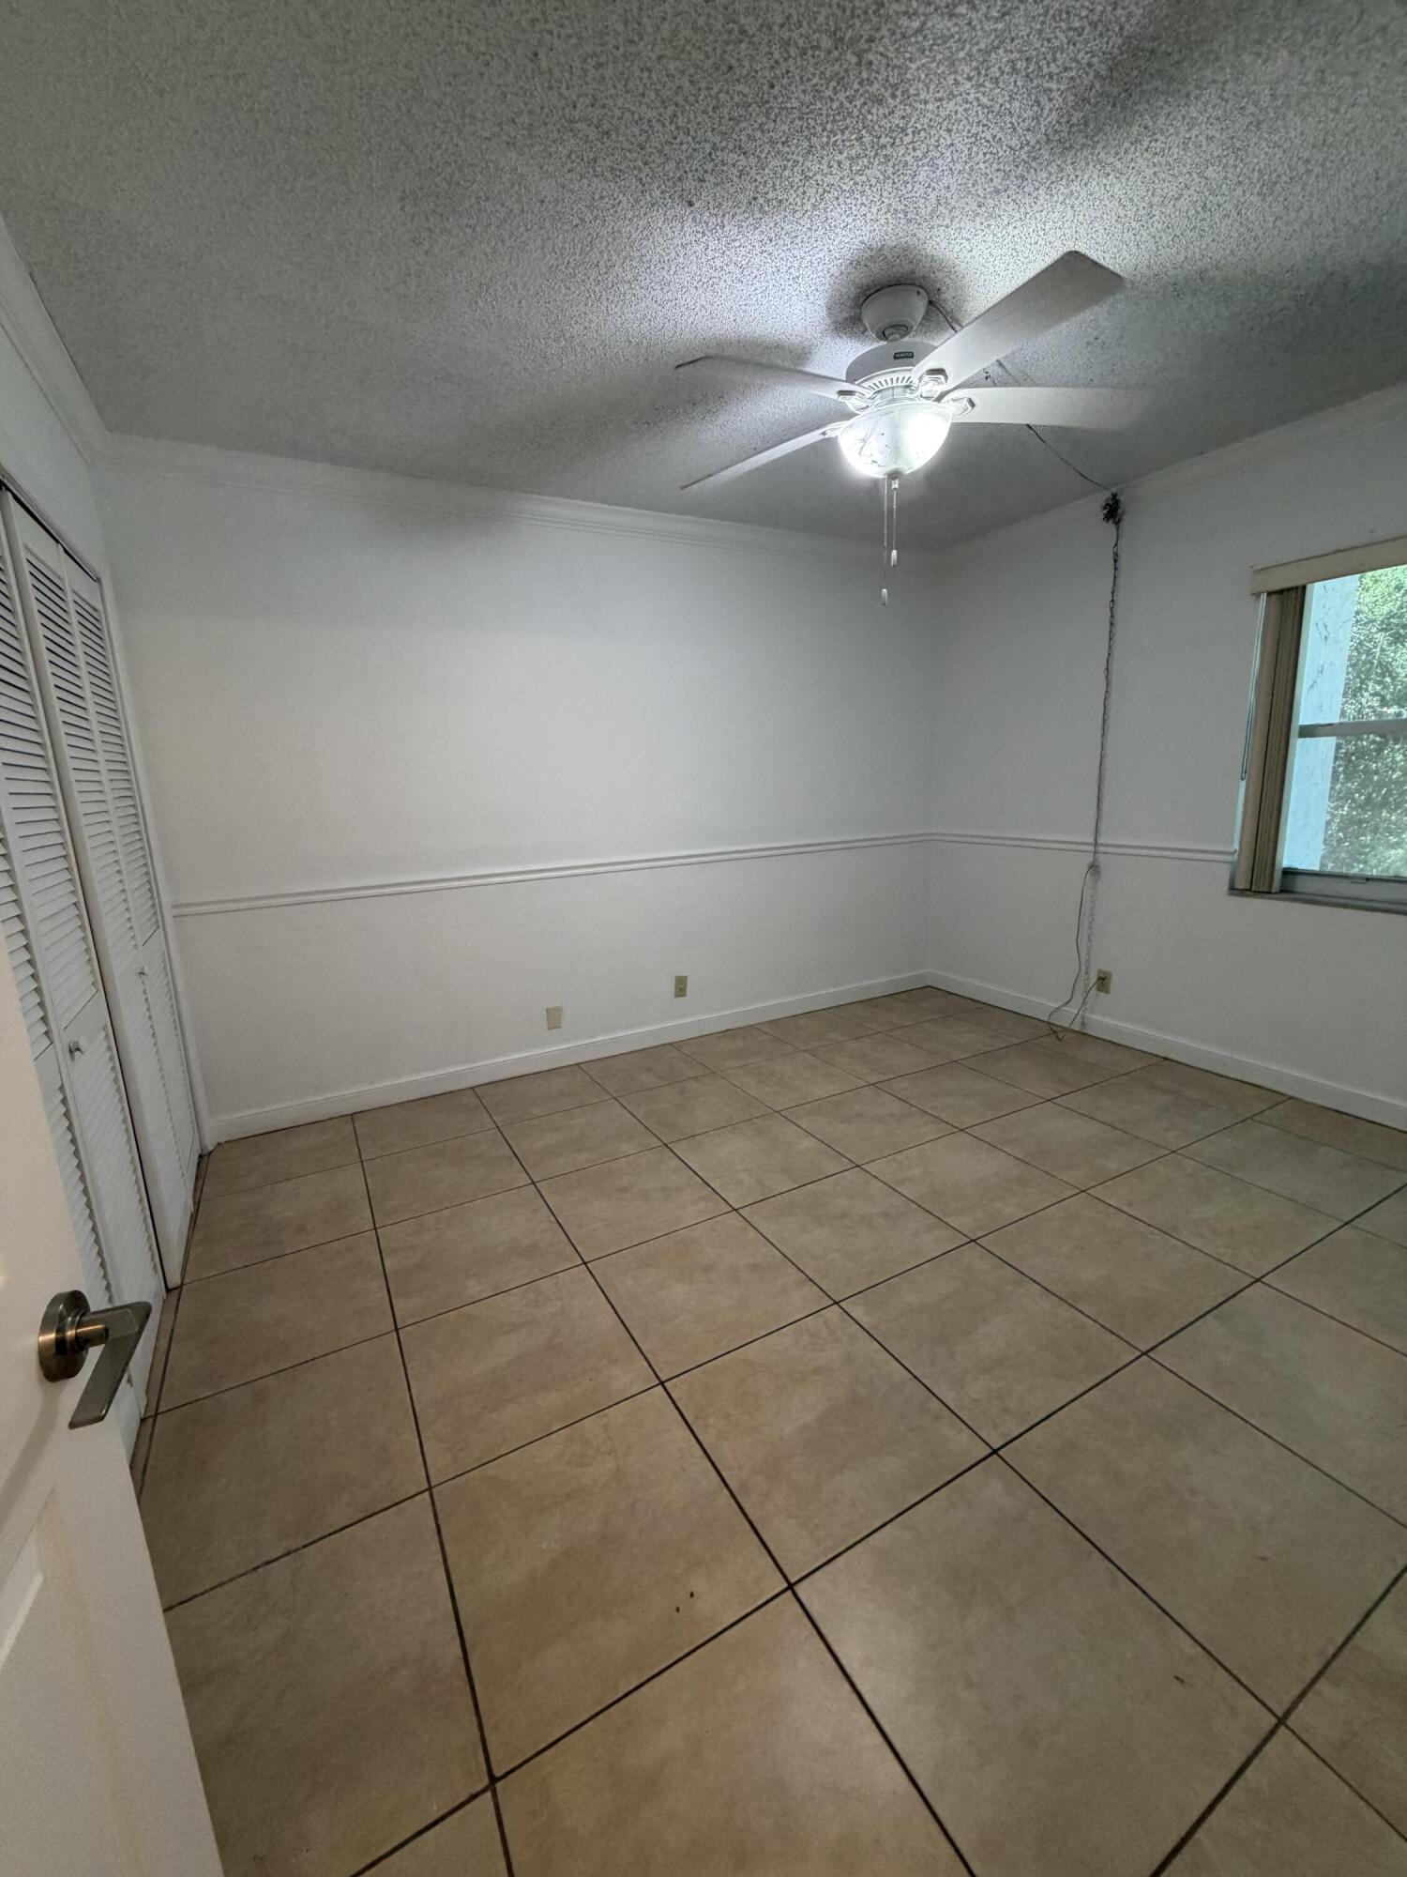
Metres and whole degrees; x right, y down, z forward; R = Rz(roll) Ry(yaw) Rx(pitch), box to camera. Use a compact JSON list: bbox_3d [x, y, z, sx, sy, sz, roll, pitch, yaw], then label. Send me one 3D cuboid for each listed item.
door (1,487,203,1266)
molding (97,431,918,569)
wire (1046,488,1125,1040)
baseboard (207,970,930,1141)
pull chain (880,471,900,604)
[{"bbox_3d":[-1.726,-0.100,2.285,0.045,2.010,0.915,-9,14,-28],"label":"door"},{"bbox_3d":[-0.346,-1.806,3.291,3.734,0.093,0.075,-9,14,-28],"label":"molding"},{"bbox_3d":[1.788,-0.717,3.543,0.120,2.450,0.245,-9,14,-28],"label":"wire"},{"bbox_3d":[-0.252,0.507,3.830,3.749,0.091,0.016,-9,14,-28],"label":"baseboard"},{"bbox_3d":[0.491,-1.051,2.003,0.040,0.325,0.030,1,13,13],"label":"pull chain"}]

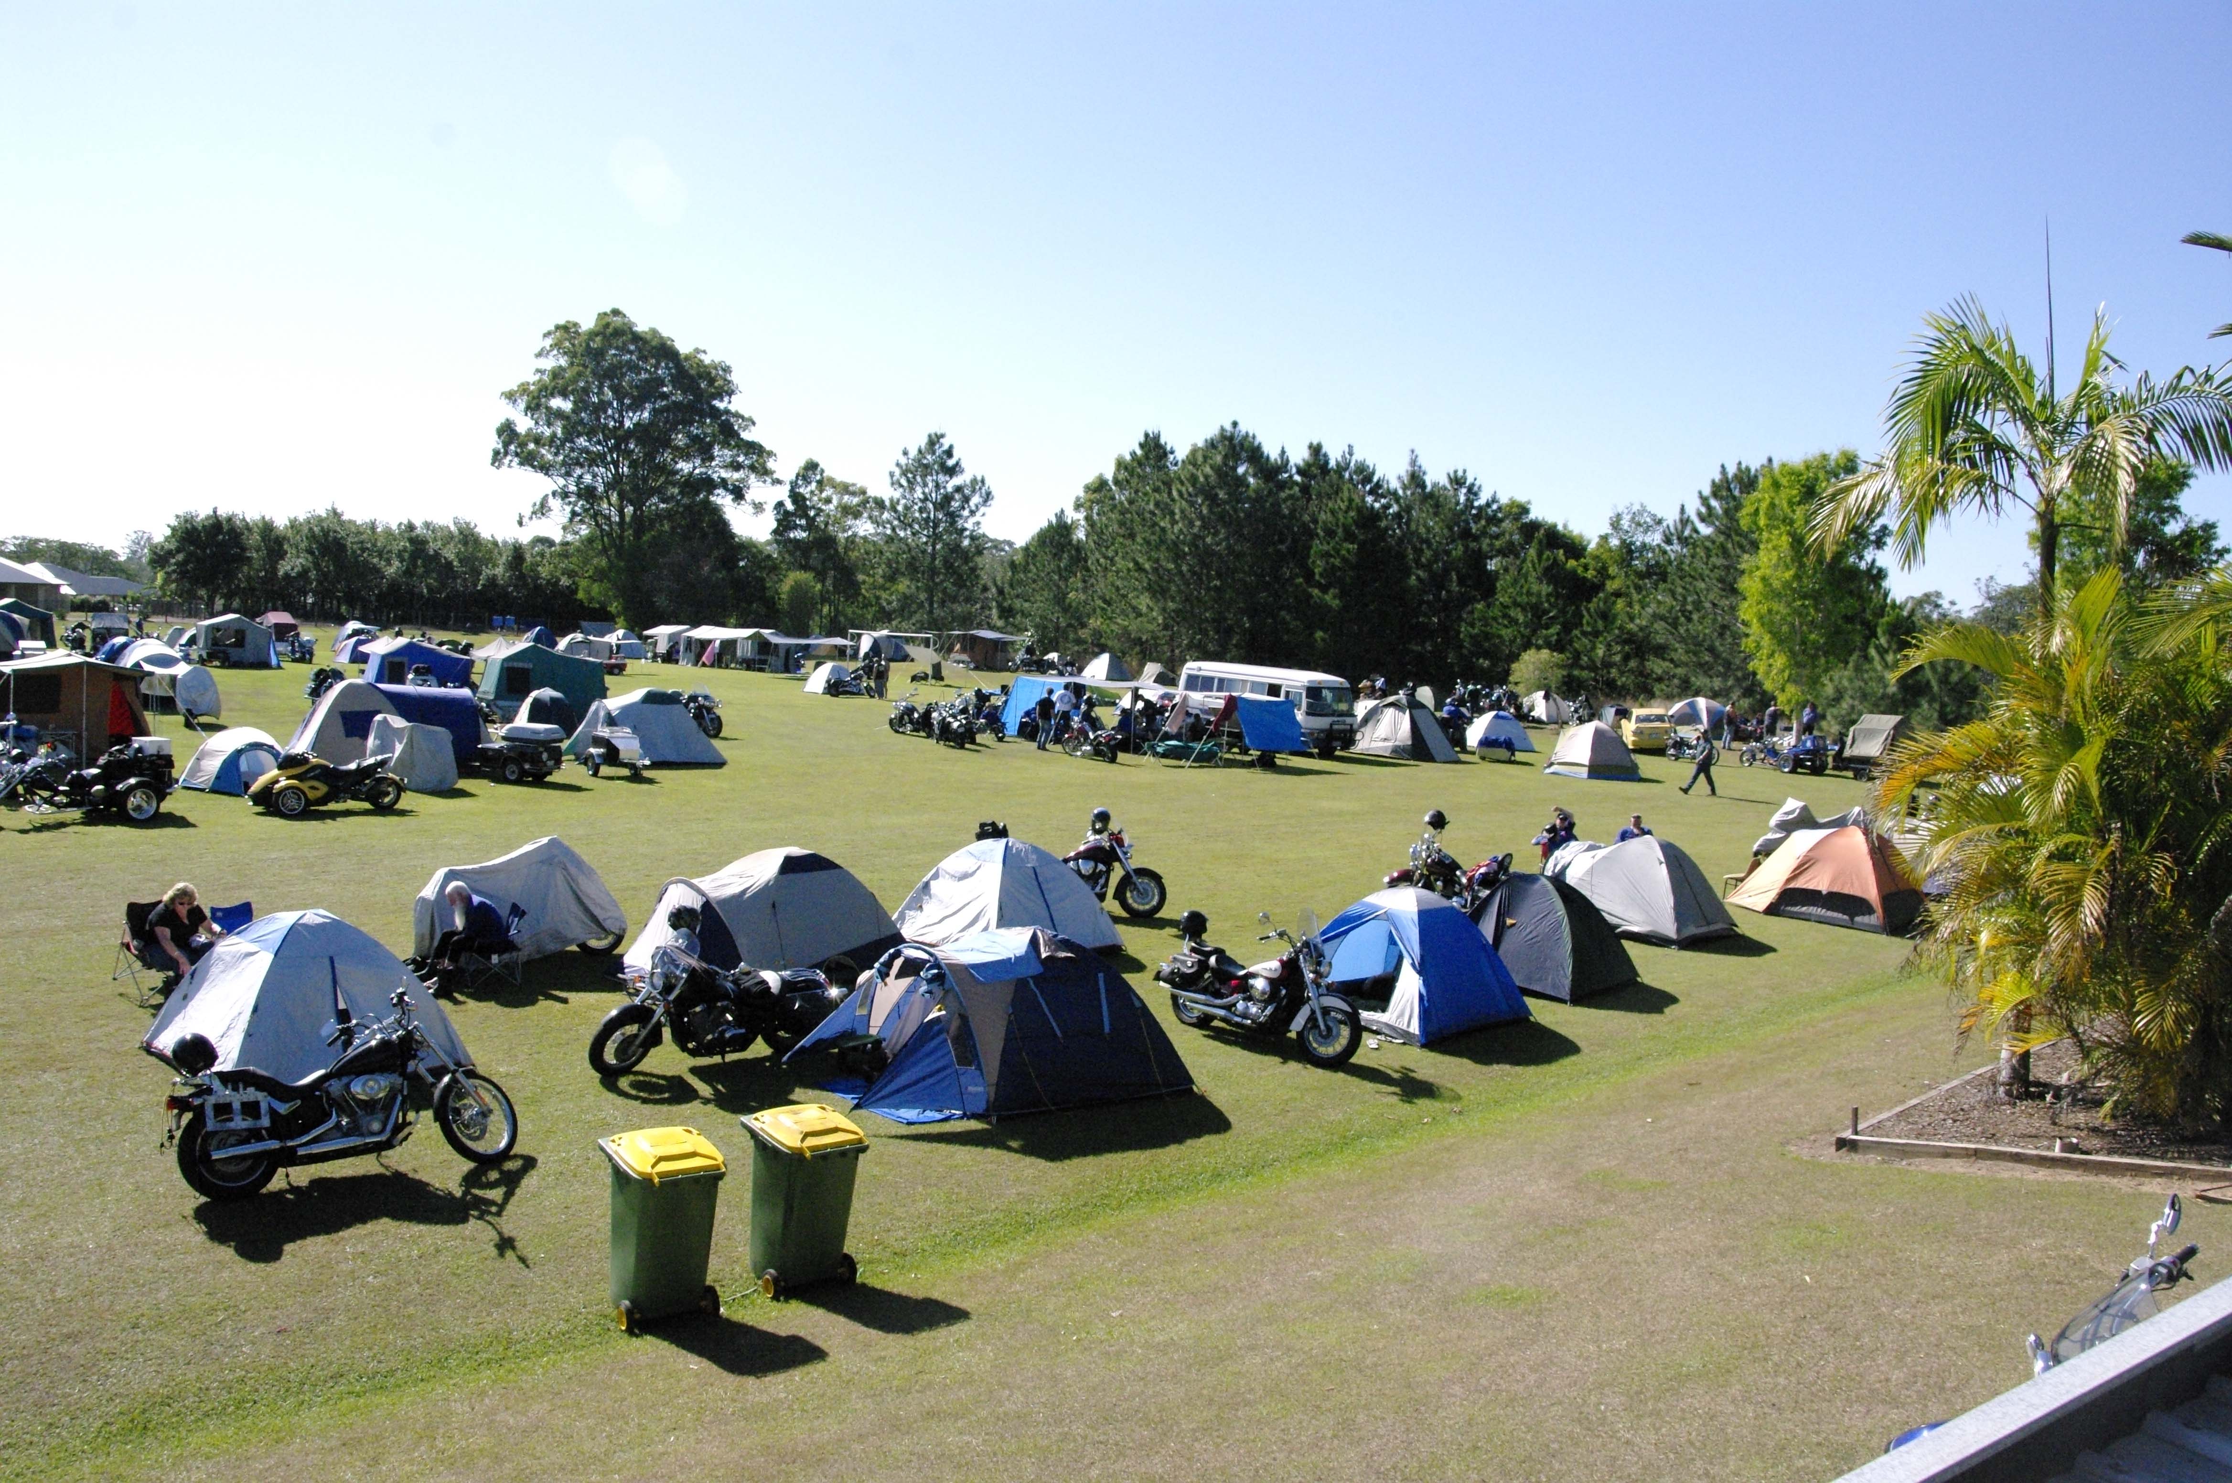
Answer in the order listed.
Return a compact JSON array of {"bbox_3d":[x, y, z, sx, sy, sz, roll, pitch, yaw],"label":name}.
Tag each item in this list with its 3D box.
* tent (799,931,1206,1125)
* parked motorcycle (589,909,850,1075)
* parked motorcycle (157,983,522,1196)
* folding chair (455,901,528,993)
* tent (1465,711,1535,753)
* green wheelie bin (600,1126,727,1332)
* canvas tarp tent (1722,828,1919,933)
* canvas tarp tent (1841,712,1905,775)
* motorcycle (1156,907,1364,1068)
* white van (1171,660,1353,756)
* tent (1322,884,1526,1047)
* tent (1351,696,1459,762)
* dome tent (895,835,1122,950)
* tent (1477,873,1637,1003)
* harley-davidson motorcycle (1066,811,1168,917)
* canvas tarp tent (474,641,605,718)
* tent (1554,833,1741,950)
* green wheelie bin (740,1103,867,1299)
[{"bbox_3d":[-1.190,2.464,15.718,3.100,1.400,2.400,0,6,-33],"label":"tent"},{"bbox_3d":[-3.672,2.293,15.229,2.430,1.330,0.900,-1,5,-32],"label":"parked motorcycle"},{"bbox_3d":[-5.495,2.544,12.024,2.430,1.200,0.880,-1,5,-33],"label":"parked motorcycle"},{"bbox_3d":[-6.871,2.196,18.382,0.640,0.880,0.800,1,6,-23],"label":"folding chair"},{"bbox_3d":[13.236,-0.408,57.083,2.000,1.350,2.000,2,5,0],"label":"tent"},{"bbox_3d":[-2.879,3.053,10.594,0.580,1.070,0.730,0,5,-31],"label":"green wheelie bin"},{"bbox_3d":[11.479,2.075,27.017,2.800,1.430,2.000,8,7,44],"label":"canvas tarp tent"},{"bbox_3d":[22.930,0.164,50.540,1.350,2.020,2.000,-1,6,-37],"label":"canvas tarp tent"},{"bbox_3d":[1.442,2.345,16.540,2.420,1.400,0.900,7,6,42],"label":"motorcycle"},{"bbox_3d":[4.560,-1.071,51.893,2.030,2.520,6.050,-1,6,-37],"label":"white van"},{"bbox_3d":[3.305,2.364,19.031,2.170,1.460,2.080,-2,7,-44],"label":"tent"},{"bbox_3d":[8.881,-0.498,51.995,2.500,1.800,2.100,8,7,43],"label":"tent"},{"bbox_3d":[-1.347,1.870,21.078,2.100,1.320,2.100,-1,6,-39],"label":"dome tent"},{"bbox_3d":[5.034,2.253,20.450,2.120,1.260,1.850,6,6,41],"label":"tent"},{"bbox_3d":[-0.557,1.698,23.419,2.450,1.360,0.900,3,5,3],"label":"harley-davidson motorcycle"},{"bbox_3d":[-16.932,-1.763,49.218,3.150,2.200,2.200,0,6,-30],"label":"canvas tarp tent"},{"bbox_3d":[7.721,2.085,25.230,2.650,1.350,2.130,8,7,44],"label":"tent"},{"bbox_3d":[-1.974,2.873,10.535,0.580,1.060,0.740,0,5,-31],"label":"green wheelie bin"}]

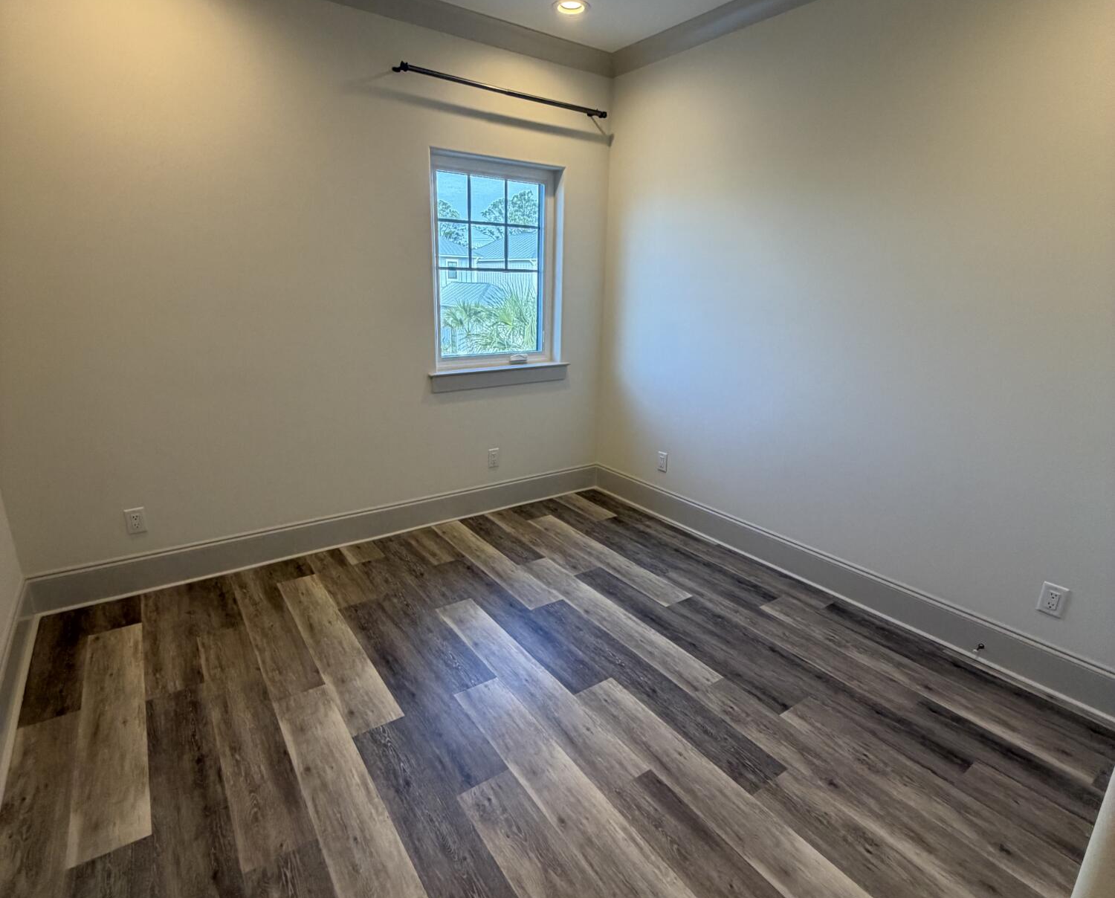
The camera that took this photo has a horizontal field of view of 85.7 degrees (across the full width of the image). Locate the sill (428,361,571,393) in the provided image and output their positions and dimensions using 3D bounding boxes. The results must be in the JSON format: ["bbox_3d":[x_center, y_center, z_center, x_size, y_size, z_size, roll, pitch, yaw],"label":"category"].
[{"bbox_3d":[-0.351,-0.446,3.649,0.969,0.110,0.120,-10,19,-34],"label":"sill"}]

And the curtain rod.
[{"bbox_3d":[-0.244,-1.881,3.189,1.270,0.052,0.112,-10,19,-34],"label":"curtain rod"}]

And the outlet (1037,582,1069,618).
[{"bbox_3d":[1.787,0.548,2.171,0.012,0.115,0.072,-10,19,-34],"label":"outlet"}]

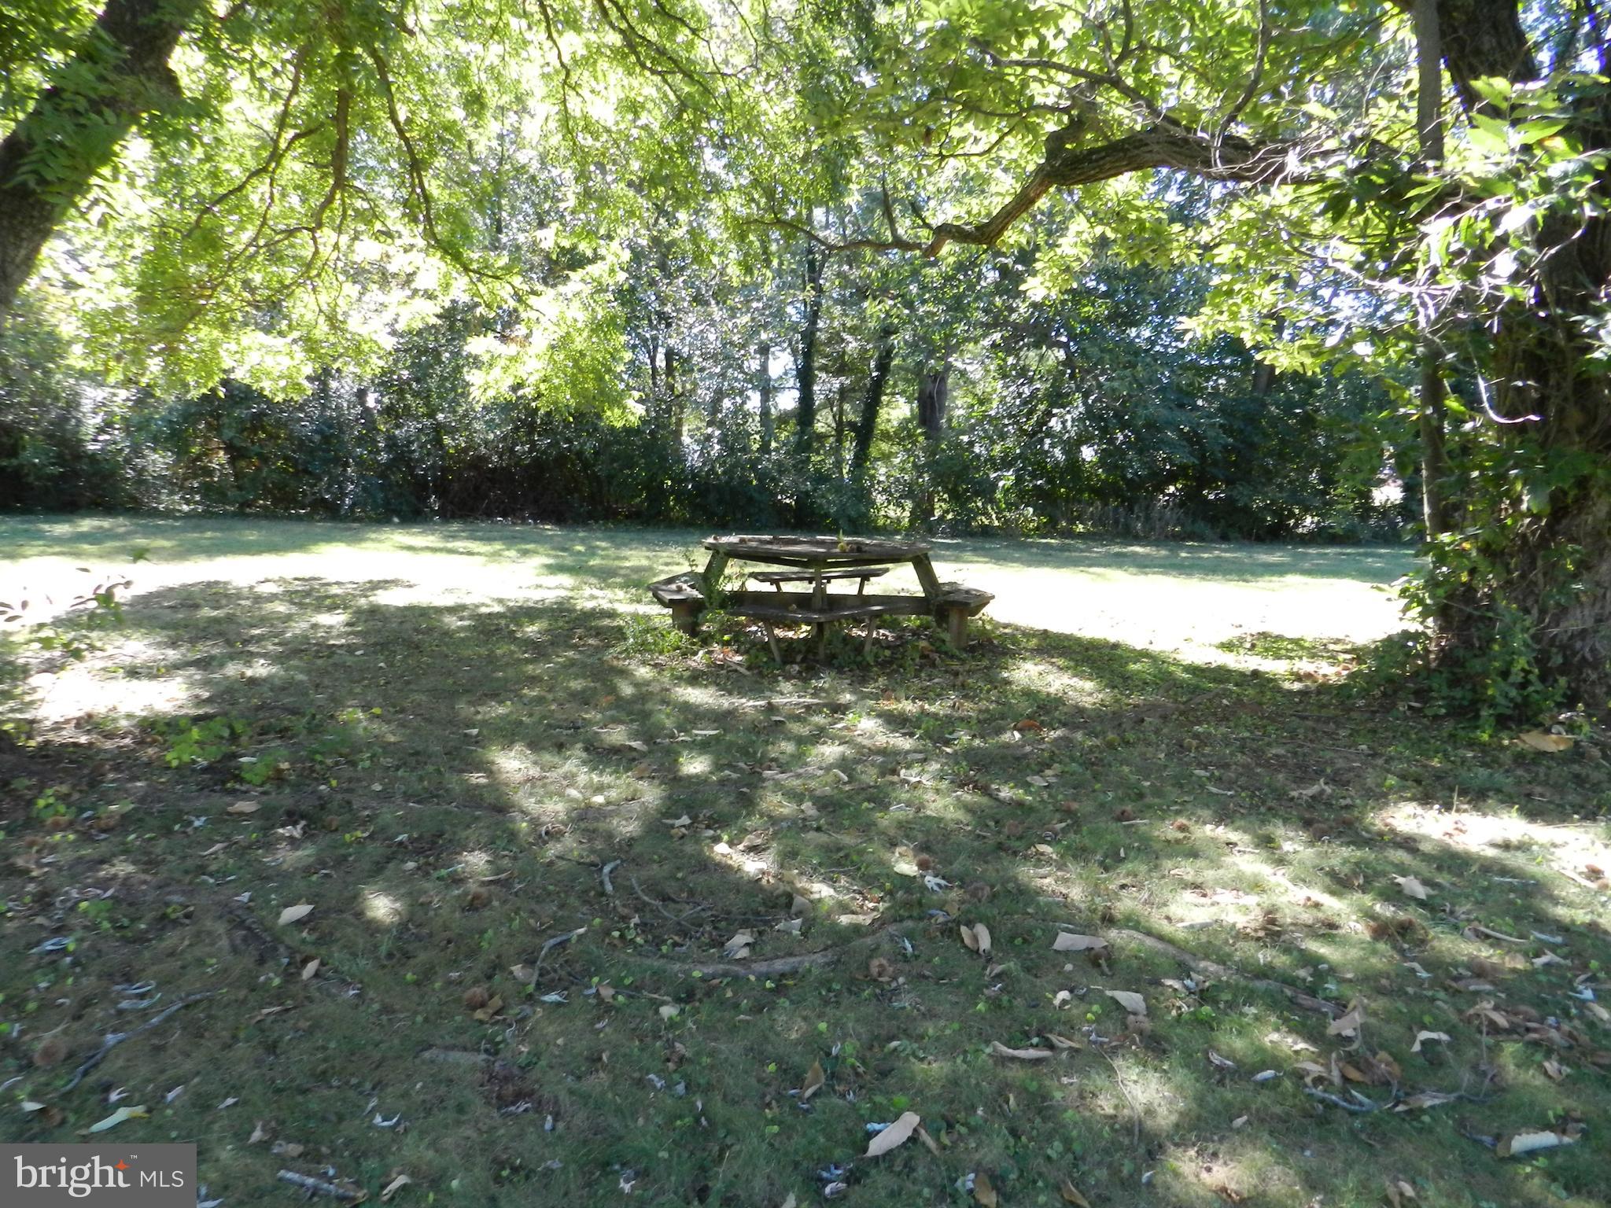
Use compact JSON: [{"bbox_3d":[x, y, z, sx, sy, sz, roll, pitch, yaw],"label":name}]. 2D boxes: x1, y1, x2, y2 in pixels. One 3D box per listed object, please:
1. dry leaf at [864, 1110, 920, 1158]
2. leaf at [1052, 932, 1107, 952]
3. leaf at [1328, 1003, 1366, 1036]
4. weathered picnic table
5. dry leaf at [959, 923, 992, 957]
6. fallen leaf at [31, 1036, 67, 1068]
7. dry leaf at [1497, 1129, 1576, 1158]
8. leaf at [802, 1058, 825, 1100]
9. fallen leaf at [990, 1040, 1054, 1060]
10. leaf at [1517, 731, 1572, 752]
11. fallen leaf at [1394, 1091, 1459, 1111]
[{"bbox_3d":[0.174,1.063,2.145,0.065,0.045,0.155,9,11,43],"label":"dry leaf"},{"bbox_3d":[0.778,0.958,3.035,0.150,0.030,0.070,1,8,2],"label":"leaf"},{"bbox_3d":[1.384,1.062,2.739,0.135,0.045,0.060,-6,10,-38],"label":"leaf"},{"bbox_3d":[0.101,-0.097,7.500,2.400,0.690,2.400,1,8,-2],"label":"weathered picnic table"},{"bbox_3d":[0.495,0.976,3.109,0.082,0.045,0.140,0,8,-6],"label":"dry leaf"},{"bbox_3d":[-1.788,1.058,2.529,0.068,0.050,0.068,-5,10,-35],"label":"fallen leaf"},{"bbox_3d":[1.477,1.091,2.162,0.155,0.040,0.055,-1,8,-14],"label":"dry leaf"},{"bbox_3d":[0.016,1.034,2.327,0.045,0.045,0.110,3,8,12],"label":"leaf"},{"bbox_3d":[0.522,1.082,2.597,0.152,0.028,0.045,3,8,14],"label":"fallen leaf"},{"bbox_3d":[3.739,0.694,5.421,0.240,0.055,0.110,4,9,25],"label":"leaf"},{"bbox_3d":[1.339,1.072,2.308,0.125,0.030,0.045,-1,8,-18],"label":"fallen leaf"}]

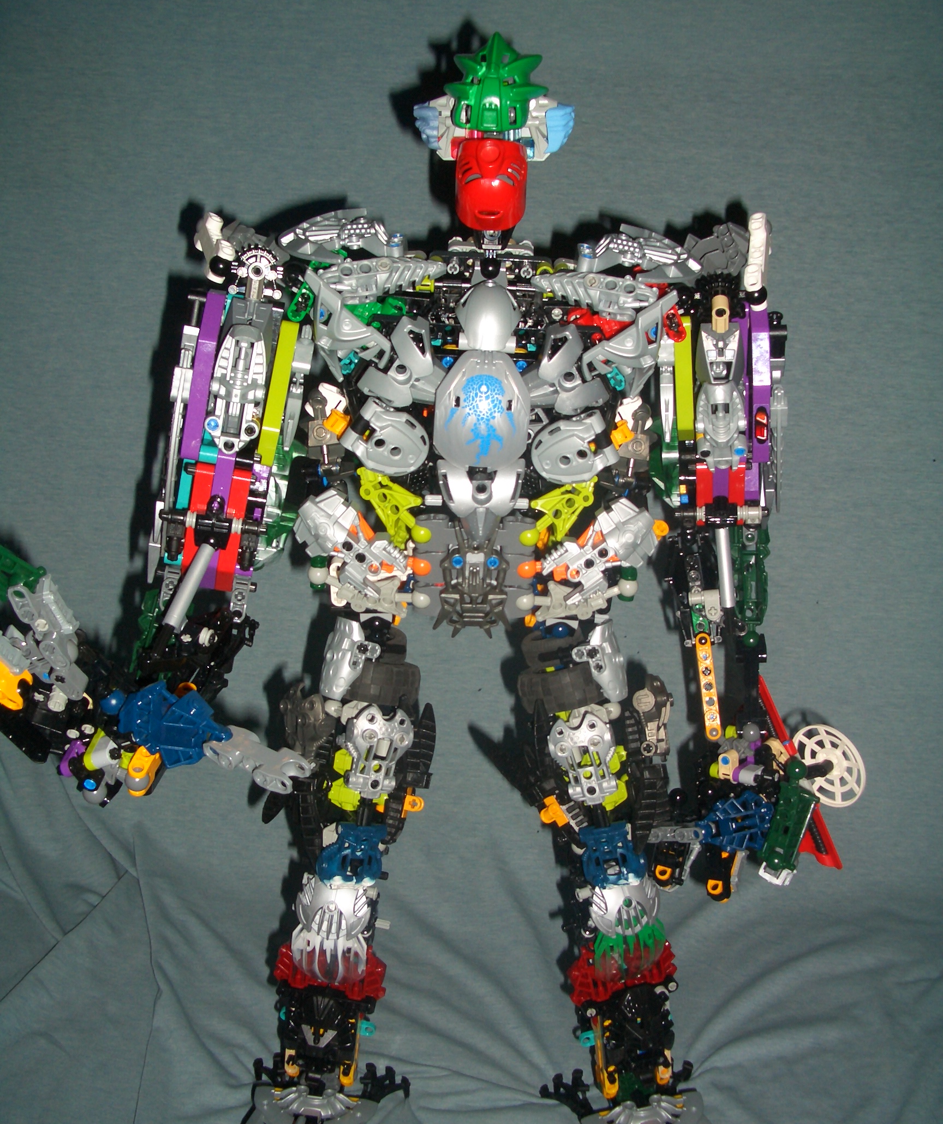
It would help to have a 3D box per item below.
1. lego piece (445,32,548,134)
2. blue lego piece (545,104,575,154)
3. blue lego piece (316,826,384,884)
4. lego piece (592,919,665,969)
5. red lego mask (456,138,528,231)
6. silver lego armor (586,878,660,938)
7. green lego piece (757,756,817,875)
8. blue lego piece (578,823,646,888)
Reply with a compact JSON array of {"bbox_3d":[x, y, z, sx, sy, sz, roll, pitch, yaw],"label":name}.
[{"bbox_3d":[0.010,-0.197,0.522,0.041,0.041,0.022,1,21,1],"label":"lego piece"},{"bbox_3d":[0.037,-0.181,0.532,0.013,0.021,0.016,-4,19,-7],"label":"blue lego piece"},{"bbox_3d":[-0.058,0.138,0.603,0.032,0.030,0.022,8,9,-14],"label":"blue lego piece"},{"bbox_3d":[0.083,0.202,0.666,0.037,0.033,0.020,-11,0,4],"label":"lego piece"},{"bbox_3d":[0.009,-0.168,0.565,0.032,0.041,0.023,0,15,0],"label":"red lego mask"},{"bbox_3d":[0.079,0.177,0.654,0.035,0.034,0.017,-11,-1,4],"label":"silver lego armor"},{"bbox_3d":[0.160,0.128,0.645,0.021,0.055,0.018,12,0,16],"label":"green lego piece"},{"bbox_3d":[0.072,0.149,0.645,0.033,0.041,0.016,-9,21,4],"label":"blue lego piece"}]

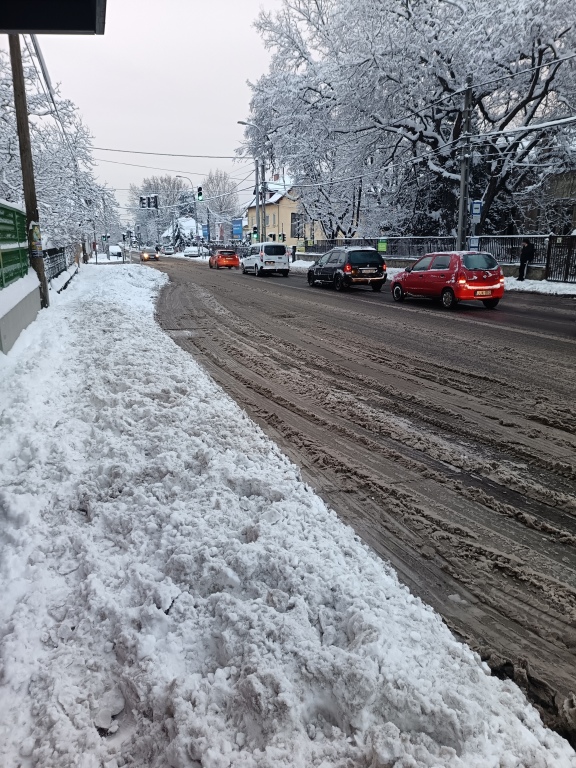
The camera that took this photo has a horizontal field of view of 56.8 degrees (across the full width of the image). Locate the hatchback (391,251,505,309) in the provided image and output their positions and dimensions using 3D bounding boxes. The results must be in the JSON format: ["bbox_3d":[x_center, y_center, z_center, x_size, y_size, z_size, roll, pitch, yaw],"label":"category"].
[{"bbox_3d":[4.299,-2.961,14.839,1.468,1.463,3.479,-5,15,-19],"label":"hatchback"}]

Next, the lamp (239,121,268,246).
[{"bbox_3d":[-2.860,-14.596,41.362,2.300,10.913,0.350,-5,15,-18],"label":"lamp"}]

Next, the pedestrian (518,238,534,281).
[{"bbox_3d":[10.016,-5.258,22.388,0.550,1.740,0.500,-5,15,-18],"label":"pedestrian"}]

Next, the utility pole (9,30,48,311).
[{"bbox_3d":[-5.807,-5.437,11.800,0.280,7.400,0.280,-5,15,-18],"label":"utility pole"}]

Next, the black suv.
[{"bbox_3d":[2.215,-4.574,21.003,1.774,1.575,4.464,-4,15,-17],"label":"black suv"}]

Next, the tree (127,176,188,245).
[{"bbox_3d":[-23.507,-30.881,98.446,11.300,14.733,11.300,0,14,0],"label":"tree"}]

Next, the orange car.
[{"bbox_3d":[-5.115,-9.979,42.765,1.815,1.473,4.340,-5,15,-17],"label":"orange car"}]

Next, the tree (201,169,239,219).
[{"bbox_3d":[-10.596,-26.710,84.027,6.200,13.657,6.200,0,14,0],"label":"tree"}]

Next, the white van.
[{"bbox_3d":[-1.403,-7.382,31.587,1.849,1.874,4.453,-5,15,-19],"label":"white van"}]

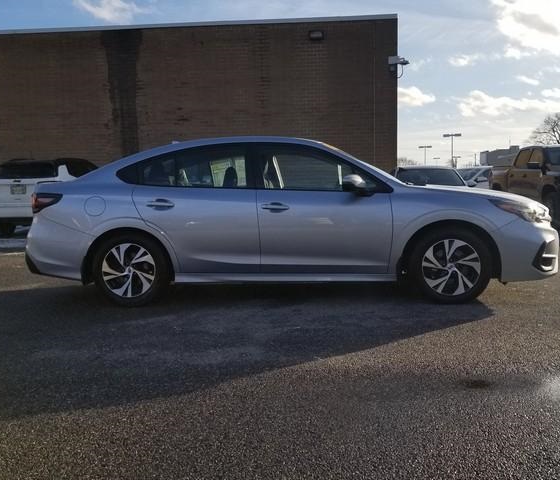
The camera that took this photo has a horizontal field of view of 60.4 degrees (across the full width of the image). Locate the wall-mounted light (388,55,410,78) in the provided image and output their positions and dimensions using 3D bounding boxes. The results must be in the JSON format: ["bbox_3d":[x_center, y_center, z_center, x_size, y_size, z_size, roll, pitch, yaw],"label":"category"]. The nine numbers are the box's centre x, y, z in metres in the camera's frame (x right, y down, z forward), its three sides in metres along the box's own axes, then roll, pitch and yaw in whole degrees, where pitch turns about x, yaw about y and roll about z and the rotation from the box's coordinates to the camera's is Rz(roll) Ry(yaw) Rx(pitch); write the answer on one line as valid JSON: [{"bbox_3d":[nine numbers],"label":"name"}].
[{"bbox_3d":[3.200,-4.650,12.900,0.550,0.550,0.350,-1,5,5],"label":"wall-mounted light"}]

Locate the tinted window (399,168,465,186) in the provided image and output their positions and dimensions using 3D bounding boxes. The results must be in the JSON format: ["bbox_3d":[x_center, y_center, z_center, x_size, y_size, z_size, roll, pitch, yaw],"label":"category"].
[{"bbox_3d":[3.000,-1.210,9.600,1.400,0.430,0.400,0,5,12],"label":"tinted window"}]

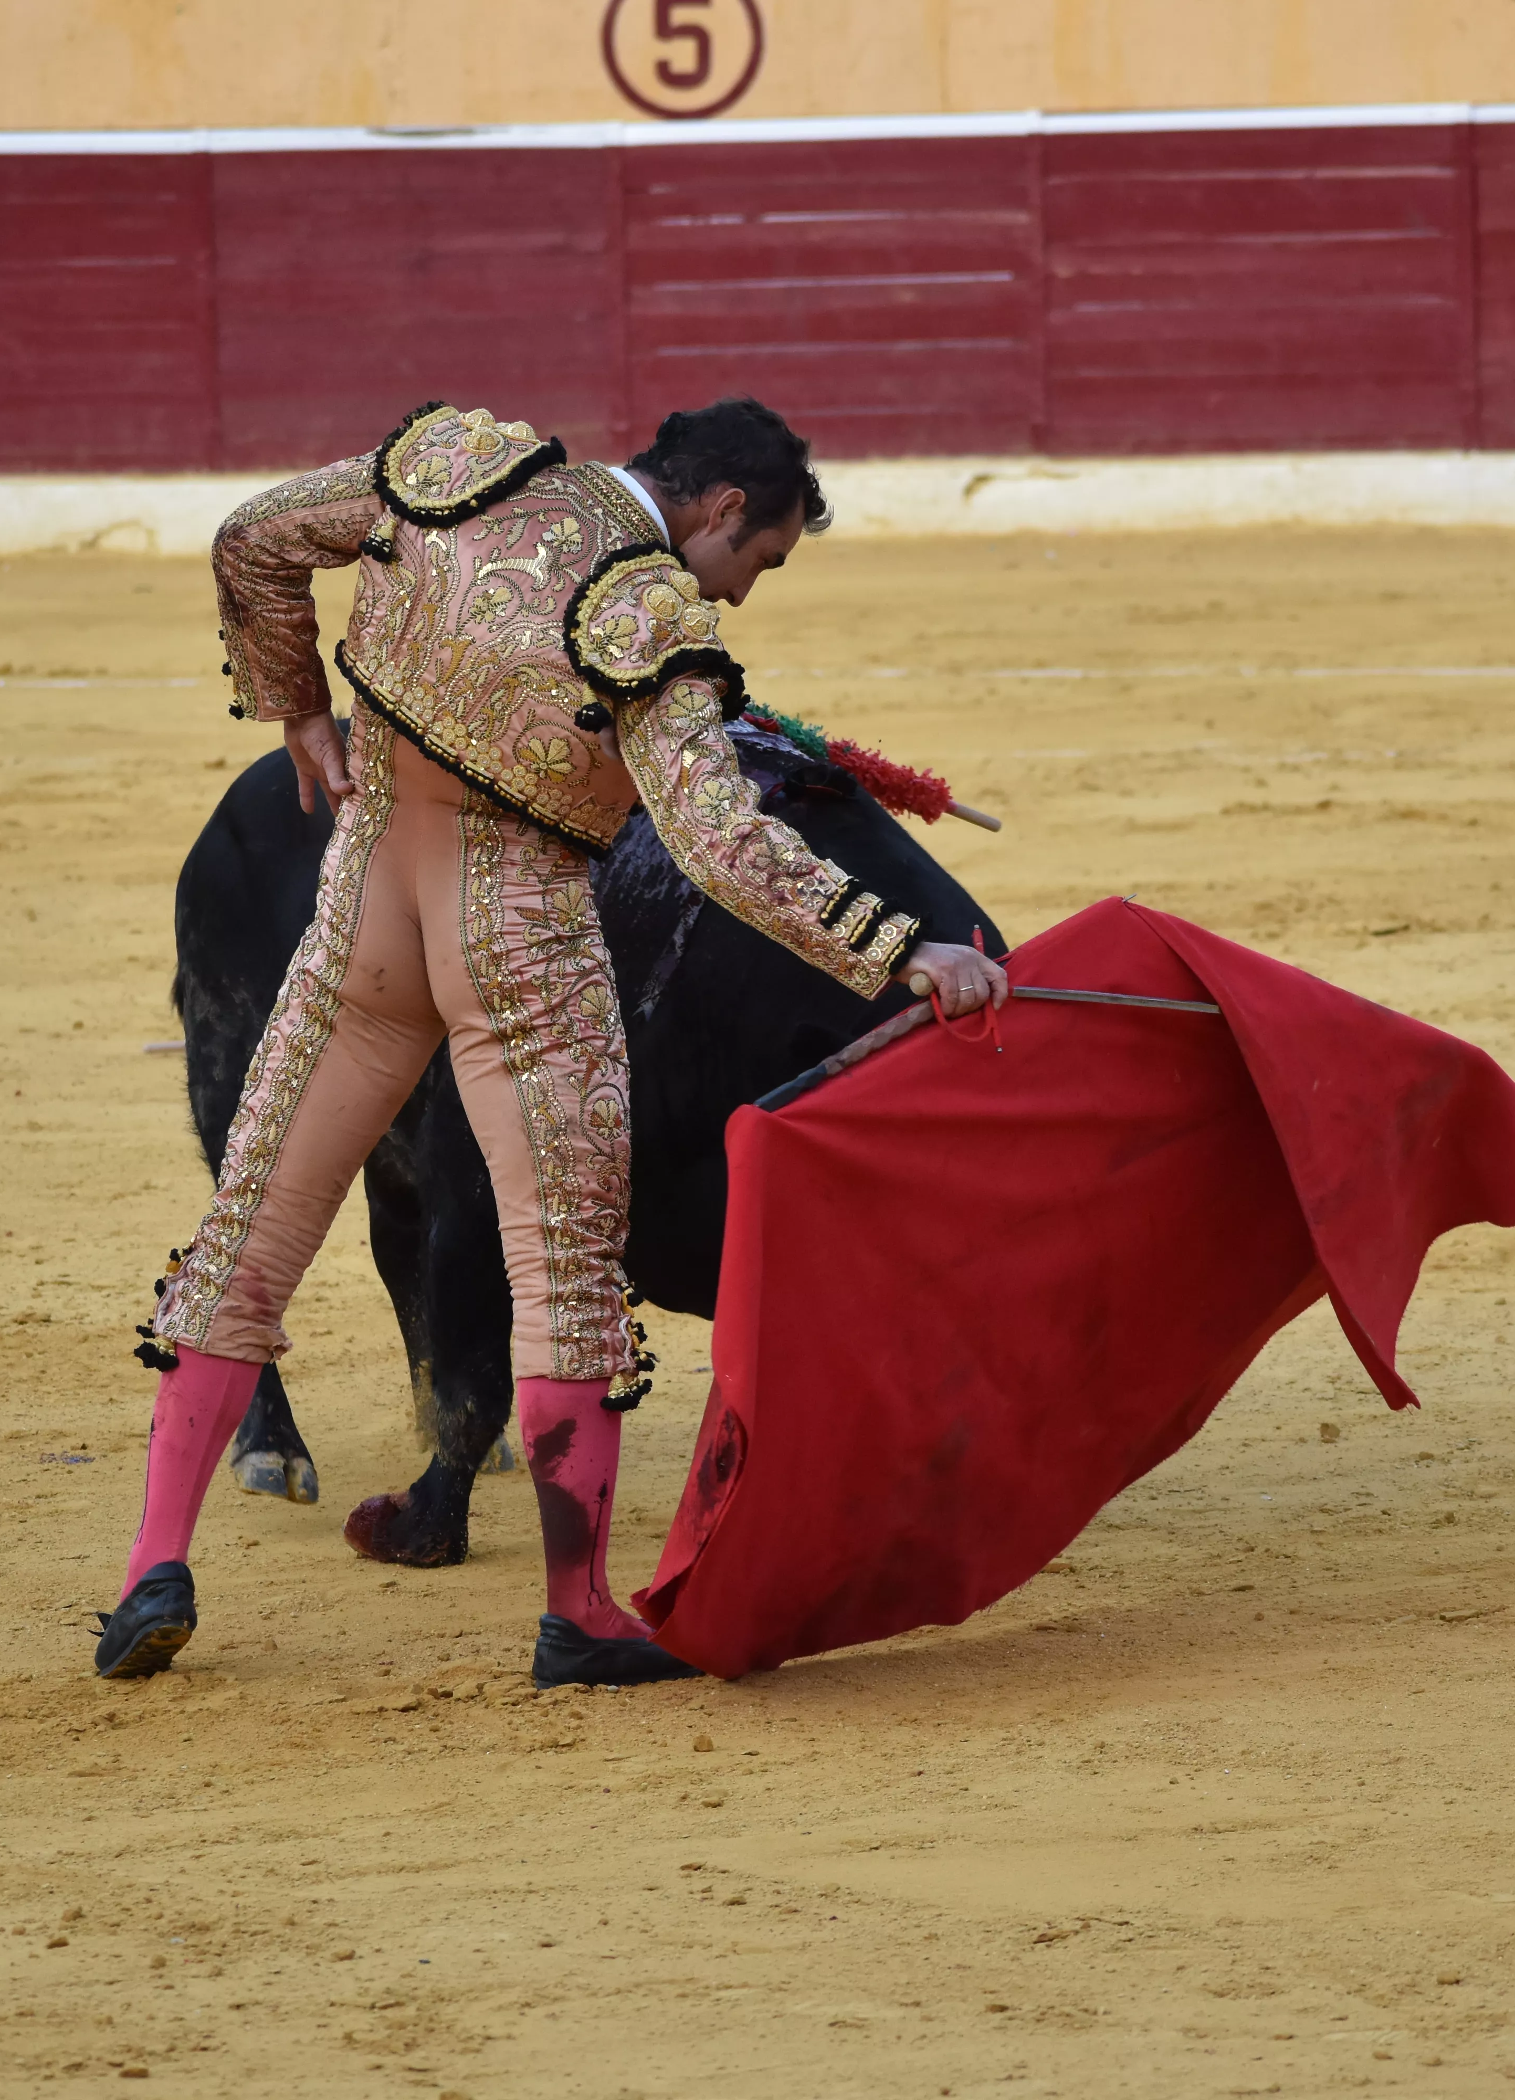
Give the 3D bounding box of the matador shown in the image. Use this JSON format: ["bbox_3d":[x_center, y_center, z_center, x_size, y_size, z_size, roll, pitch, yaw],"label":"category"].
[{"bbox_3d":[-0.245,-0.015,17.550,0.920,1.530,0.750,1,5,28],"label":"matador"}]

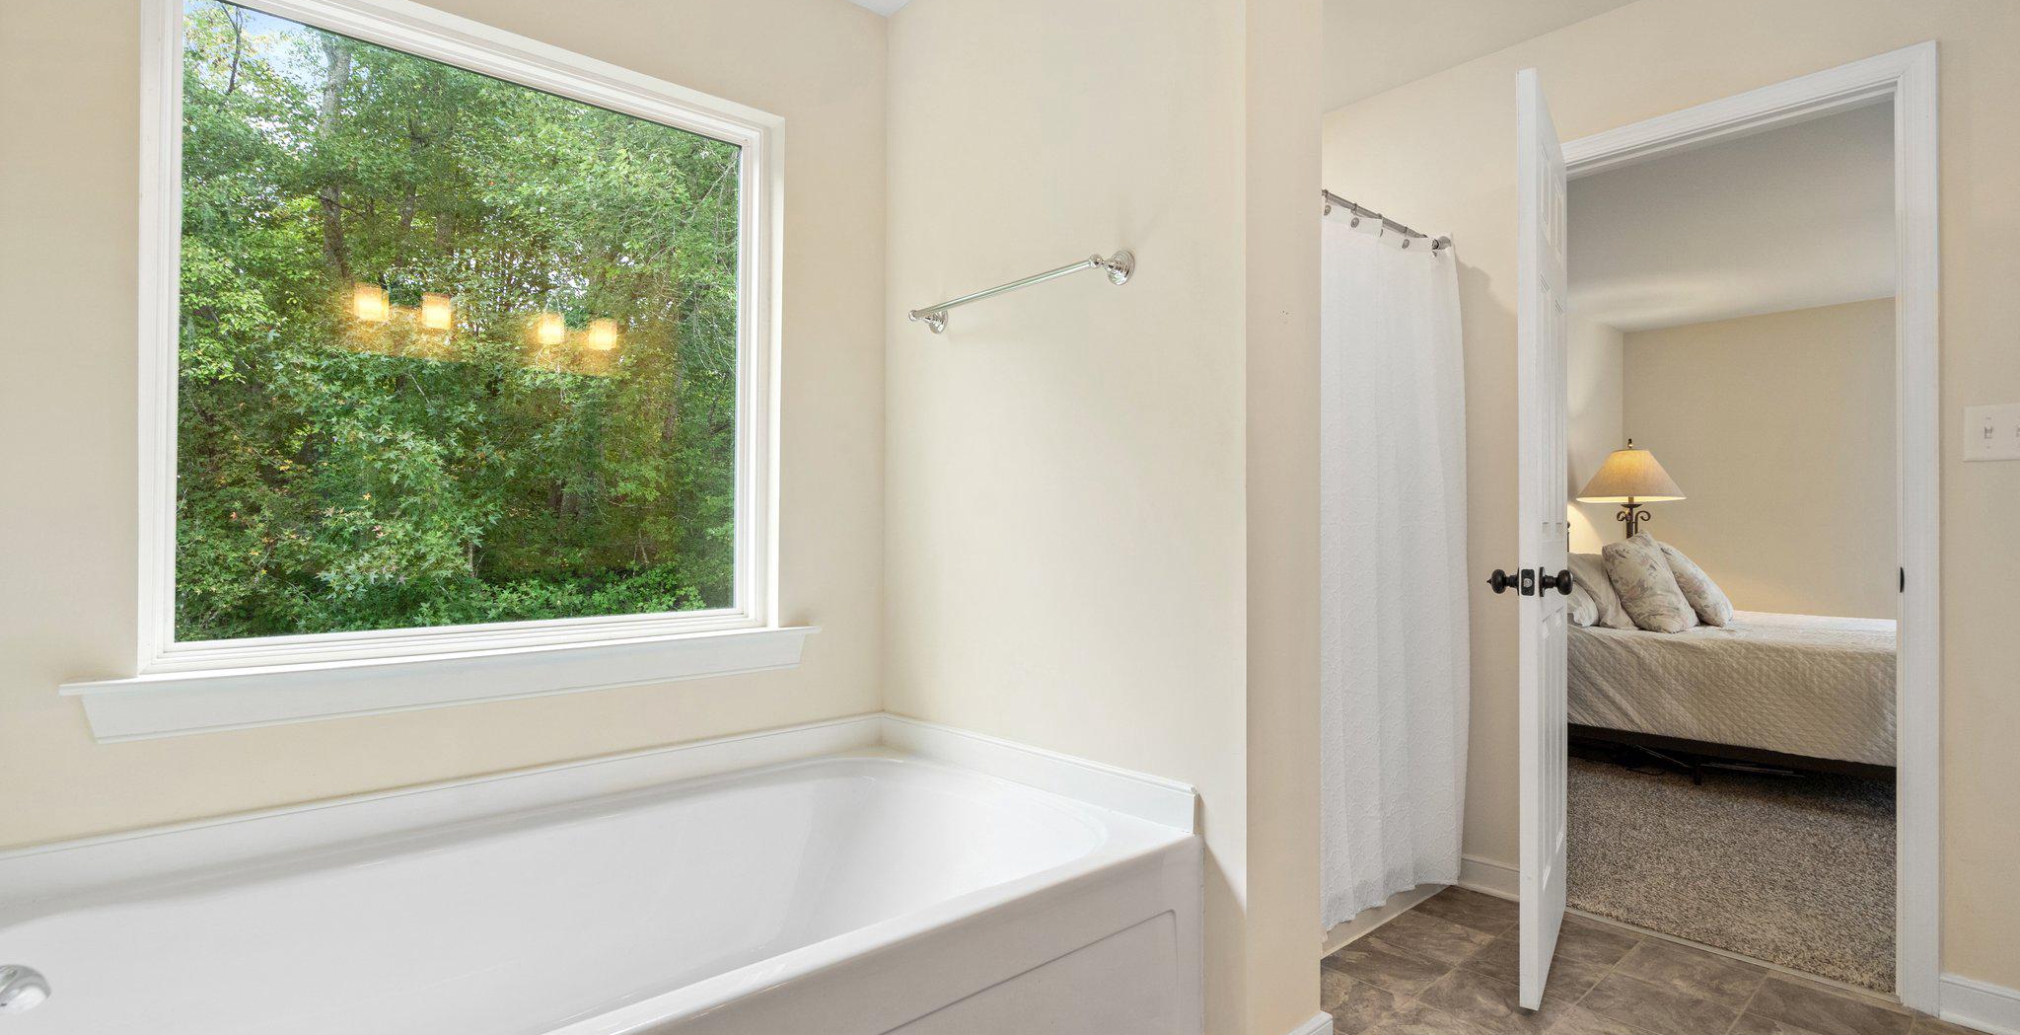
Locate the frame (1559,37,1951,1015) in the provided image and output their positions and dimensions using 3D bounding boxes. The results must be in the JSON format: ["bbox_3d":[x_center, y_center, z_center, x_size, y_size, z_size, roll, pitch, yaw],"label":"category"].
[{"bbox_3d":[1.803,0.029,2.288,0.130,2.115,0.780,1,-1,-43],"label":"frame"}]

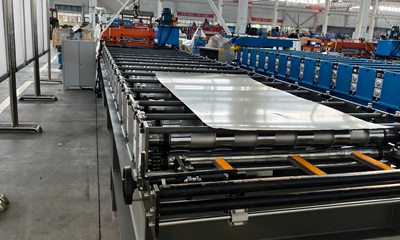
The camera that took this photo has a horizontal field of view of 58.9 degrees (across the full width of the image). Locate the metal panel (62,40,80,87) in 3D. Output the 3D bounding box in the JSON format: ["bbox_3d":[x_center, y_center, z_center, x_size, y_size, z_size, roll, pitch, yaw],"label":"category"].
[{"bbox_3d":[-2.867,-1.221,7.942,0.348,1.050,0.045,-2,15,-22],"label":"metal panel"}]

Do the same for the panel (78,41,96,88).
[{"bbox_3d":[-2.547,-1.233,8.076,0.348,1.050,0.045,-2,15,-22],"label":"panel"}]

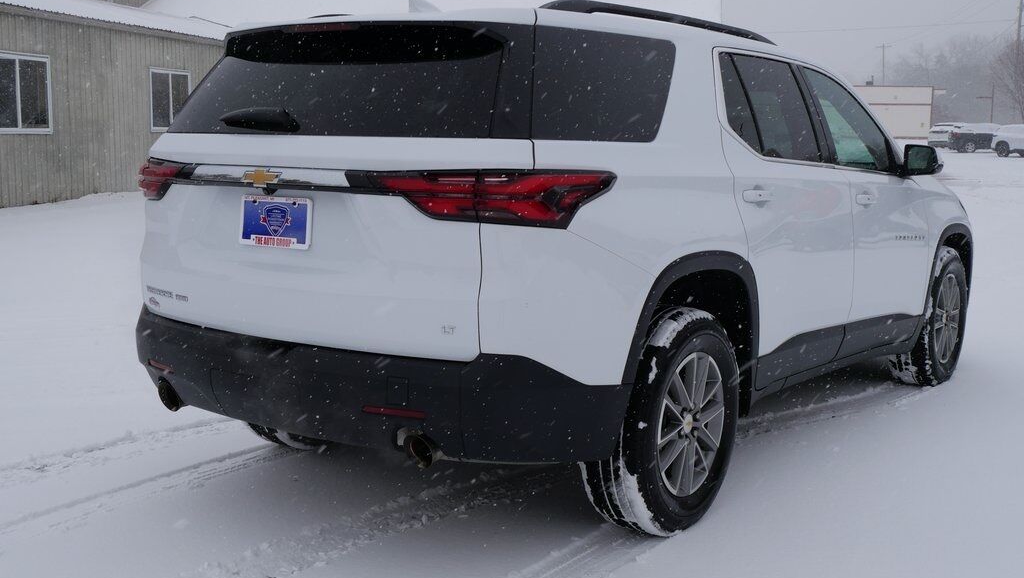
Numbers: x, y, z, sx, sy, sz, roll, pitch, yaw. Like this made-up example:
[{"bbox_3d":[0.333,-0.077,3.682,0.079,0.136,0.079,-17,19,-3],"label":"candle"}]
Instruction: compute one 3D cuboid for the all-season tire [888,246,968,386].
[{"bbox_3d":[2.337,0.162,6.577,0.250,0.775,0.775,6,9,35],"label":"all-season tire"}]

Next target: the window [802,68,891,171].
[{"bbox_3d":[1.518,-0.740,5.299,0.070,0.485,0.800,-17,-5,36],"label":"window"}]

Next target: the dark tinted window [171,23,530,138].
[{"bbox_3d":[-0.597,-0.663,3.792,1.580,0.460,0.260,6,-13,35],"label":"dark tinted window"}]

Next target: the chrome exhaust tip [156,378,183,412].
[{"bbox_3d":[-1.164,0.367,4.139,0.100,0.100,0.120,6,9,35],"label":"chrome exhaust tip"}]

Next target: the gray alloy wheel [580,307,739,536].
[{"bbox_3d":[0.549,0.460,4.098,0.250,0.775,0.775,6,9,35],"label":"gray alloy wheel"}]

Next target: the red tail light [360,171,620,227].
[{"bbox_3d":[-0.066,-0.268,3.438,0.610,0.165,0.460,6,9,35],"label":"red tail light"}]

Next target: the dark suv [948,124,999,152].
[{"bbox_3d":[28.800,-9.050,71.100,4.700,1.740,1.900,1,7,0],"label":"dark suv"}]

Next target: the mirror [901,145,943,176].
[{"bbox_3d":[1.932,-0.599,5.550,0.200,0.145,0.145,6,9,35],"label":"mirror"}]

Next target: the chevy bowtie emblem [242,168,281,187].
[{"bbox_3d":[-0.761,-0.339,3.609,0.180,0.062,0.022,6,9,35],"label":"chevy bowtie emblem"}]

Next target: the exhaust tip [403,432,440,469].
[{"bbox_3d":[-0.237,0.468,3.483,0.100,0.100,0.120,6,9,35],"label":"exhaust tip"}]

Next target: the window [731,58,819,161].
[{"bbox_3d":[1.052,-0.695,4.656,0.070,0.430,0.600,-17,-5,36],"label":"window"}]

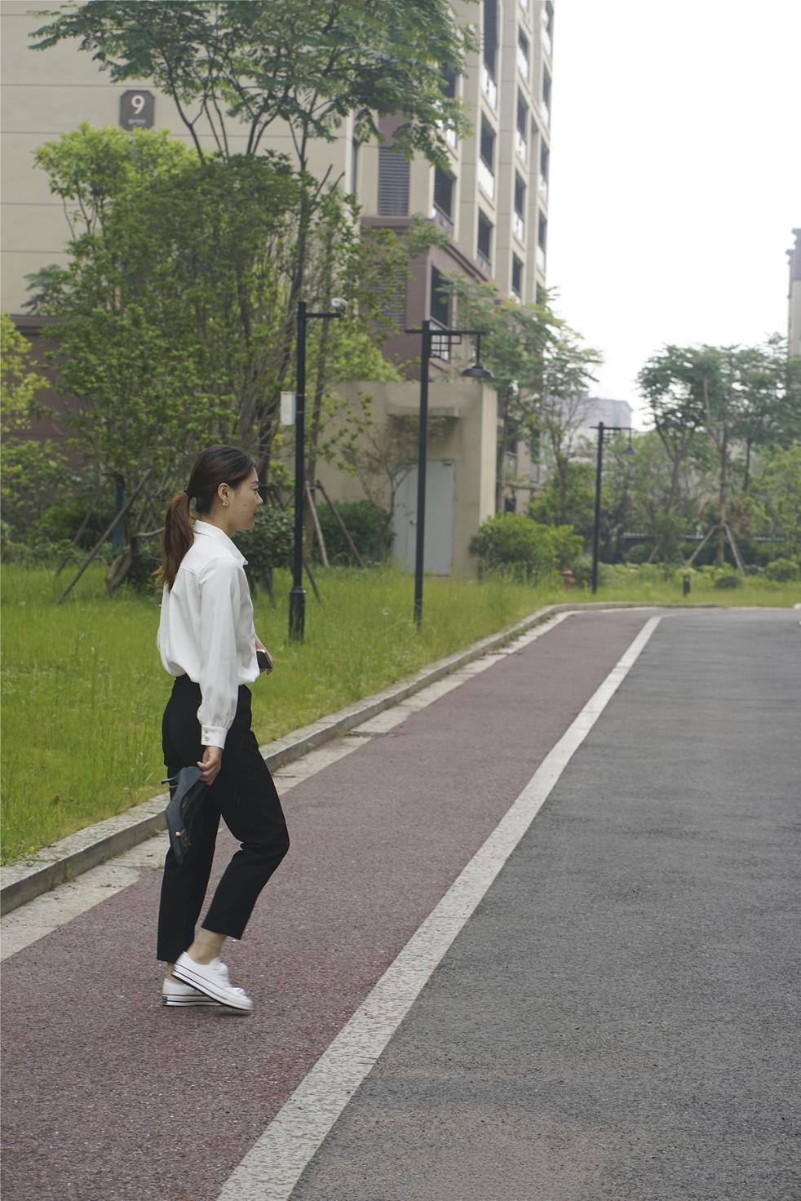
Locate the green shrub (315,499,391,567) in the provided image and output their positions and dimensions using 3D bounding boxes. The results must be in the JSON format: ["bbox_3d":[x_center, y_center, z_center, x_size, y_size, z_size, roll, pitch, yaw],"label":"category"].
[{"bbox_3d":[-0.835,-1.166,50.000,1.360,1.220,1.200,1,2,0],"label":"green shrub"}]

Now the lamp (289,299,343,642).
[{"bbox_3d":[-0.785,-1.214,26.500,0.470,3.200,0.170,2,2,13],"label":"lamp"}]

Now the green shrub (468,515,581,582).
[{"bbox_3d":[2.266,-0.929,51.500,2.000,1.320,1.600,1,2,0],"label":"green shrub"}]

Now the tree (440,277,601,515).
[{"bbox_3d":[2.404,-3.517,57.000,3.300,6.000,3.200,1,2,0],"label":"tree"}]

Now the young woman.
[{"bbox_3d":[-0.511,0.369,8.200,0.400,1.620,0.450,1,2,-12],"label":"young woman"}]

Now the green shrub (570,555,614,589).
[{"bbox_3d":[3.721,-0.555,55.000,0.830,0.640,0.750,1,2,0],"label":"green shrub"}]

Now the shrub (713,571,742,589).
[{"bbox_3d":[6.754,-0.426,58.500,0.600,0.390,0.580,1,2,0],"label":"shrub"}]

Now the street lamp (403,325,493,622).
[{"bbox_3d":[0.481,-1.331,29.700,0.900,3.220,0.340,1,2,5],"label":"street lamp"}]

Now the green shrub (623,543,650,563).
[{"bbox_3d":[6.169,-1.200,74.000,0.720,0.620,0.700,1,2,0],"label":"green shrub"}]

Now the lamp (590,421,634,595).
[{"bbox_3d":[3.882,-1.720,52.500,0.840,3.220,0.340,1,2,5],"label":"lamp"}]

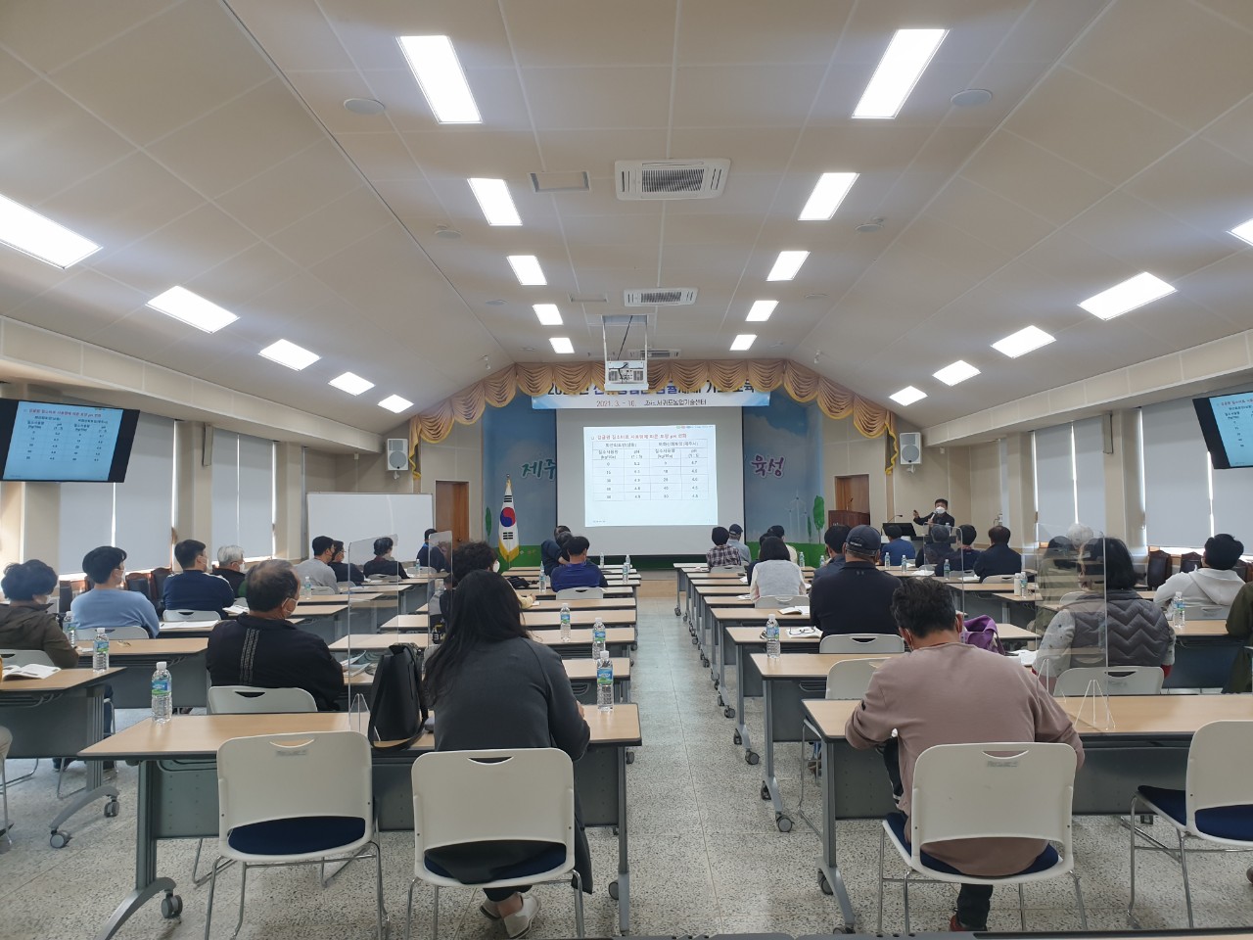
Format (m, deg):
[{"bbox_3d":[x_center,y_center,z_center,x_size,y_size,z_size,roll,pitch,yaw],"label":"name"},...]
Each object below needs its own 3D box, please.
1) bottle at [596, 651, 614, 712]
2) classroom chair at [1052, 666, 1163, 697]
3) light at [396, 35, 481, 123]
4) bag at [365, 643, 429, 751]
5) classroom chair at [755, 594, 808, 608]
[{"bbox_3d":[-0.083,0.795,3.561,0.065,0.216,0.065,-1,-3,1],"label":"bottle"},{"bbox_3d":[1.942,1.218,4.019,0.500,0.785,0.540,-1,-3,1],"label":"classroom chair"},{"bbox_3d":[-1.236,-2.630,6.375,0.320,0.060,1.280,-1,-3,1],"label":"light"},{"bbox_3d":[-0.774,0.738,3.200,0.180,0.320,0.220,-1,-3,1],"label":"bag"},{"bbox_3d":[1.313,1.454,7.963,0.520,0.800,0.550,-1,-3,4],"label":"classroom chair"}]

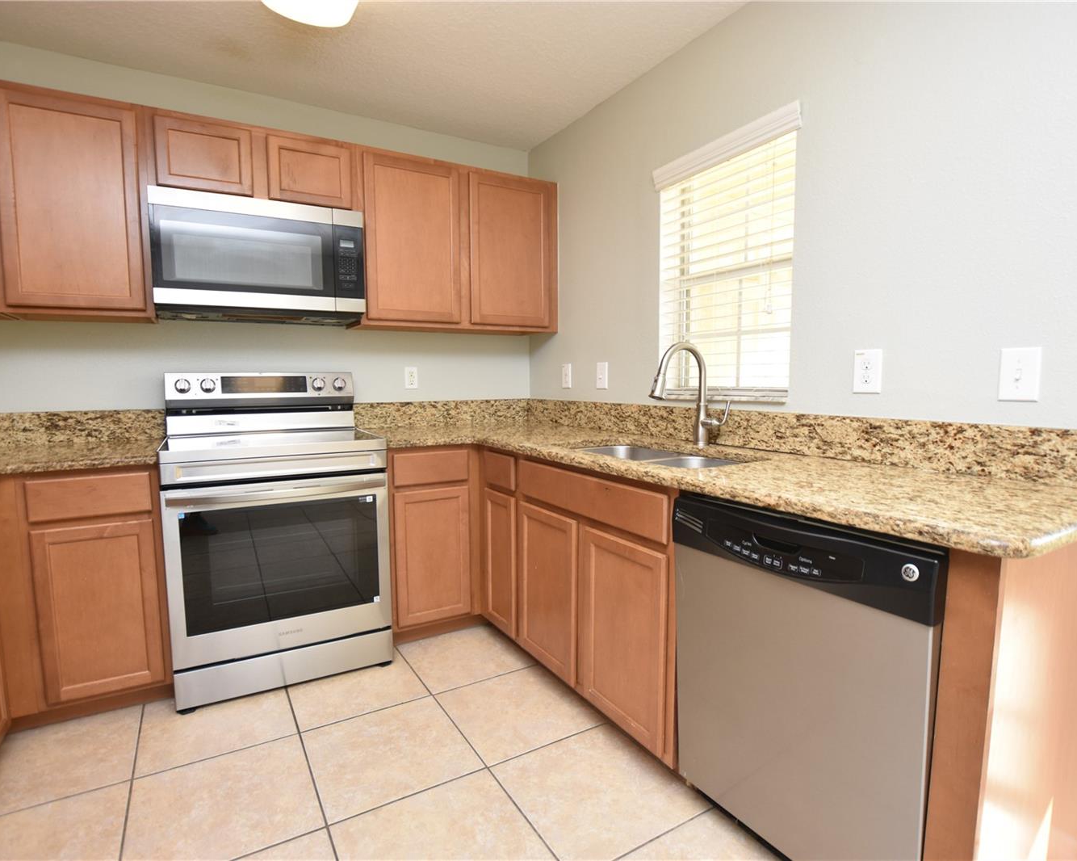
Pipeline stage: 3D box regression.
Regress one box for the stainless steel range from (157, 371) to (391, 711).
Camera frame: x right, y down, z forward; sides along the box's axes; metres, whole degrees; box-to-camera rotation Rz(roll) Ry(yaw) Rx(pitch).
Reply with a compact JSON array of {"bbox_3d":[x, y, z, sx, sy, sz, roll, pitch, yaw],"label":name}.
[{"bbox_3d":[-1.110,0.370,2.296,0.755,1.195,0.710,-3,6,-30],"label":"stainless steel range"}]

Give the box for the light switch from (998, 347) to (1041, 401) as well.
[{"bbox_3d":[1.136,-0.131,1.273,0.014,0.123,0.076,-3,6,-30],"label":"light switch"}]

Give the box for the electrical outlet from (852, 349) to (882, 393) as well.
[{"bbox_3d":[0.963,-0.172,1.579,0.010,0.123,0.077,-3,6,-30],"label":"electrical outlet"}]

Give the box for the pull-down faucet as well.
[{"bbox_3d":[0.546,-0.126,1.924,0.265,0.378,0.150,-3,6,-30],"label":"pull-down faucet"}]

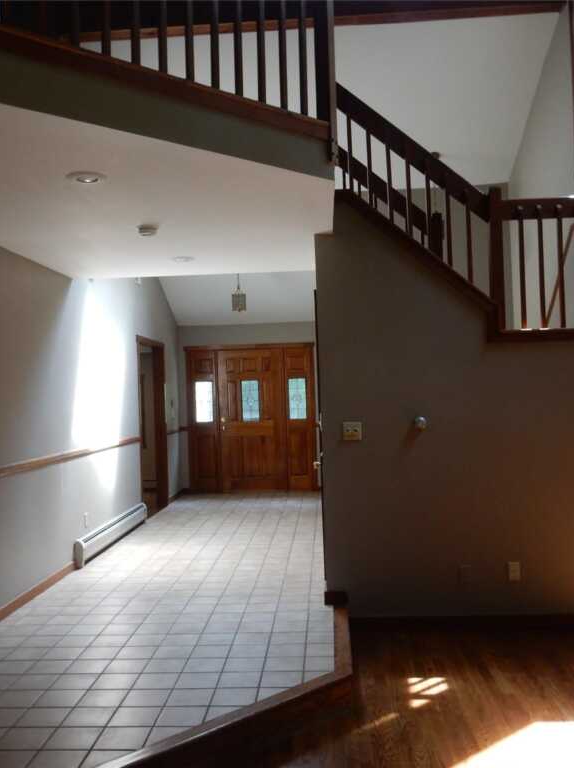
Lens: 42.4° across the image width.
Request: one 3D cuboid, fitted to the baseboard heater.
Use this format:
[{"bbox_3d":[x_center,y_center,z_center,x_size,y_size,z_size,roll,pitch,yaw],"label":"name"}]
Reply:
[{"bbox_3d":[-1.669,1.434,7.263,0.070,0.209,2.296,-2,-1,3],"label":"baseboard heater"}]

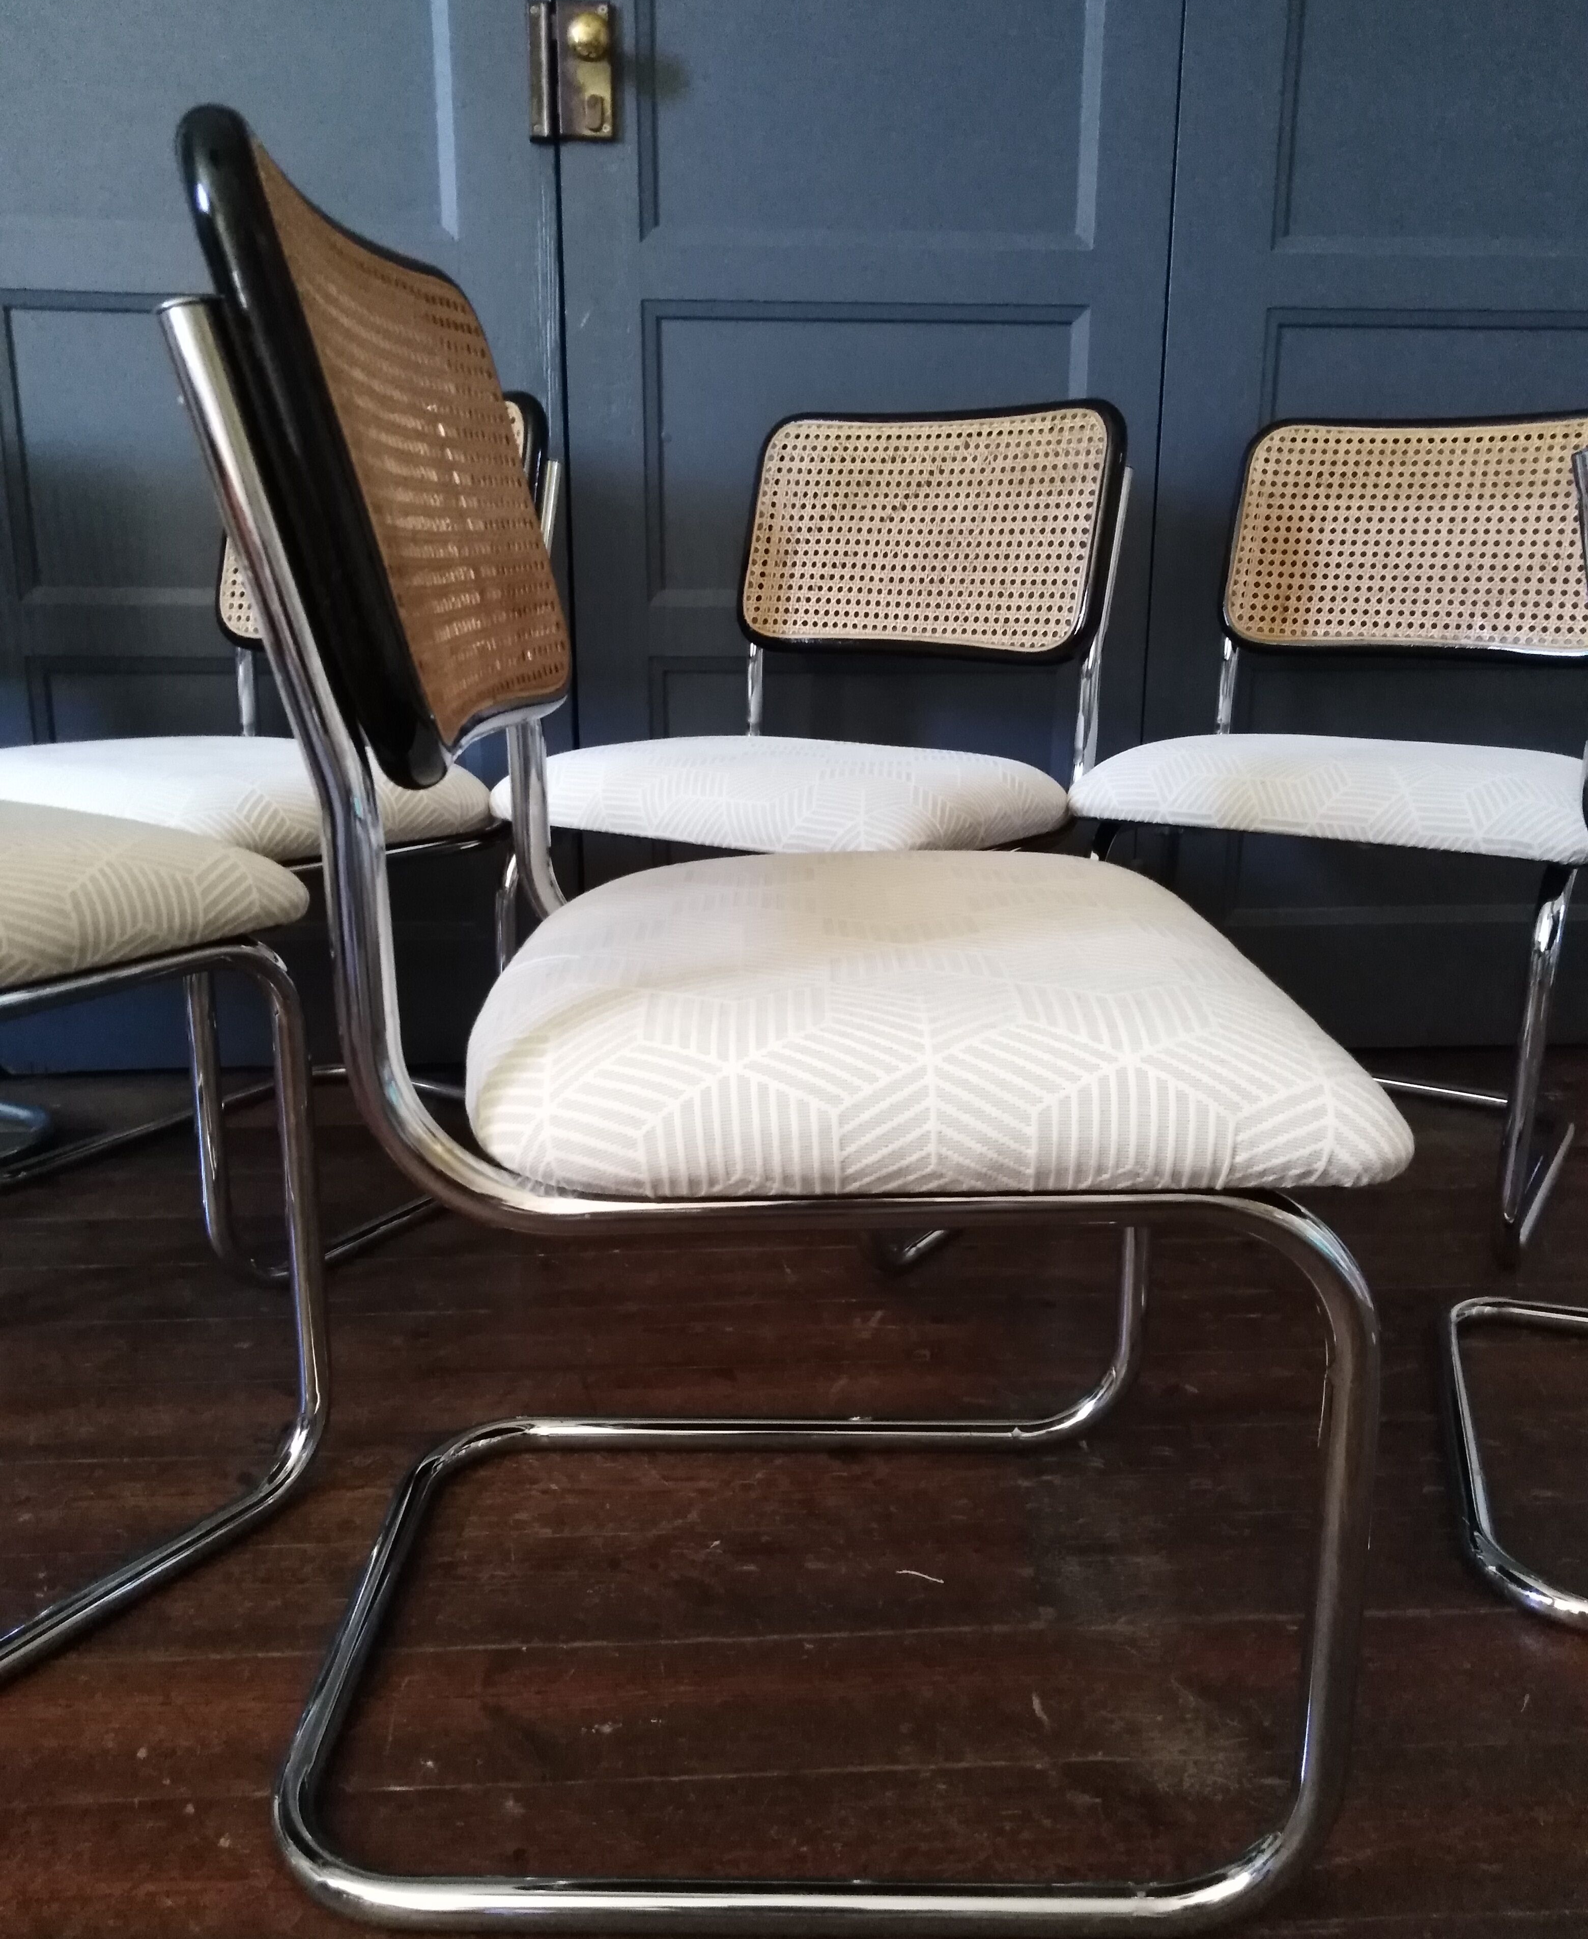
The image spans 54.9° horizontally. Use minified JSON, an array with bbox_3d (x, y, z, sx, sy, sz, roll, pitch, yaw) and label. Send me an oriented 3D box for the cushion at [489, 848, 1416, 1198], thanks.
[{"bbox_3d":[0.062,-0.004,0.838,0.427,0.086,0.470,0,14,-1],"label":"cushion"}]

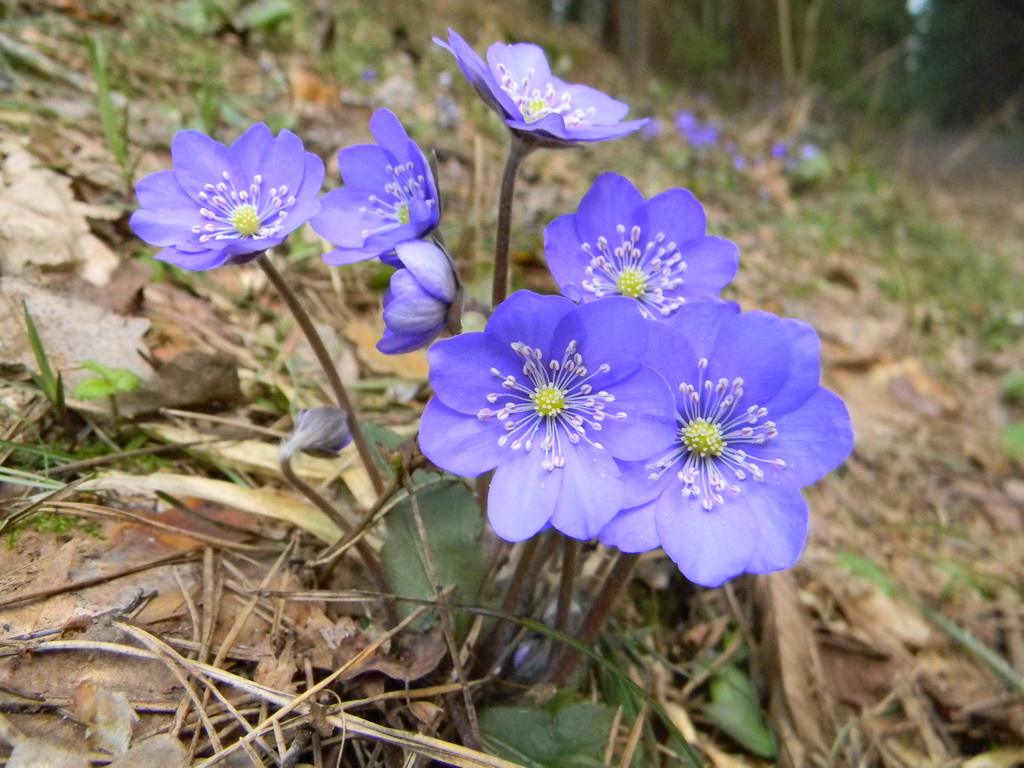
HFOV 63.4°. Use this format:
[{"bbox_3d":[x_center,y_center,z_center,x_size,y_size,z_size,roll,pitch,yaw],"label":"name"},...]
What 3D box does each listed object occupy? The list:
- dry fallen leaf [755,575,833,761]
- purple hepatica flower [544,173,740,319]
[{"bbox_3d":[0.045,0.045,0.133,0.009,0.006,0.037,3,18,13],"label":"dry fallen leaf"},{"bbox_3d":[0.020,-0.020,0.127,0.029,0.026,0.011,1,-25,7],"label":"purple hepatica flower"}]

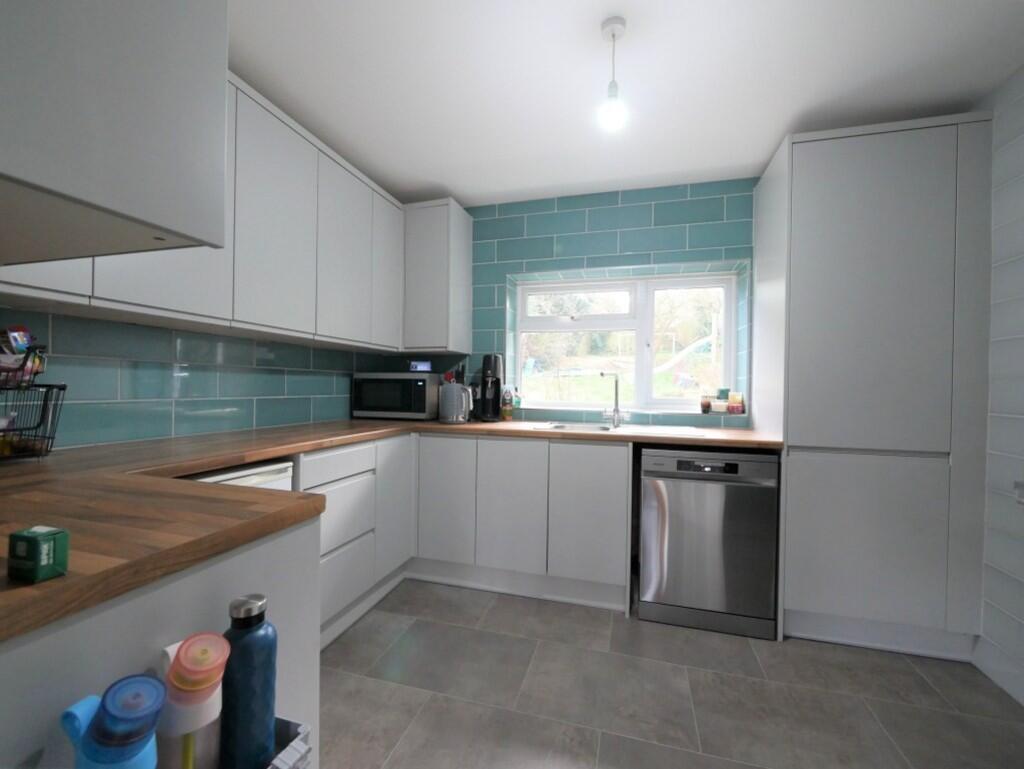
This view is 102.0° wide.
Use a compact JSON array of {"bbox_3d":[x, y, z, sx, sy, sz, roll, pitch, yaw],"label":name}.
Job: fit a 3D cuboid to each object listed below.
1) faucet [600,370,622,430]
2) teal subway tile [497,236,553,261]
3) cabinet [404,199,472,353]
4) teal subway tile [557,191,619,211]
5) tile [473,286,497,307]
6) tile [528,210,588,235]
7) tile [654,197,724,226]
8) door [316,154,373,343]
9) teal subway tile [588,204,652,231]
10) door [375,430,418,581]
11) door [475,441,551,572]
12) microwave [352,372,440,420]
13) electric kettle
[{"bbox_3d":[0.583,0.090,2.436,0.175,0.318,0.050,0,1,-45],"label":"faucet"},{"bbox_3d":[0.093,-0.910,2.798,0.402,0.151,0.010,1,0,15],"label":"teal subway tile"},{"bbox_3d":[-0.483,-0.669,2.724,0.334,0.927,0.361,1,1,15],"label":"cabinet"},{"bbox_3d":[0.485,-1.172,2.665,0.400,0.091,0.010,1,0,15],"label":"teal subway tile"},{"bbox_3d":[-0.199,-0.598,2.846,0.187,0.150,0.010,1,0,15],"label":"tile"},{"bbox_3d":[0.289,-1.051,2.717,0.400,0.150,0.010,1,0,15],"label":"tile"},{"bbox_3d":[1.067,-1.040,2.508,0.400,0.150,0.010,1,0,15],"label":"tile"},{"bbox_3d":[-0.888,-0.693,2.223,0.020,0.895,0.450,1,0,15],"label":"door"},{"bbox_3d":[0.686,-1.056,2.639,0.402,0.151,0.010,1,0,15],"label":"teal subway tile"},{"bbox_3d":[-0.636,0.641,2.215,0.020,0.710,0.346,1,0,15],"label":"door"},{"bbox_3d":[0.002,0.655,2.242,0.397,0.697,0.020,1,1,15],"label":"door"},{"bbox_3d":[-0.754,0.081,2.814,0.487,0.294,0.360,1,0,7],"label":"microwave"},{"bbox_3d":[-0.341,0.111,2.536,0.200,0.252,0.155,1,0,15],"label":"electric kettle"}]

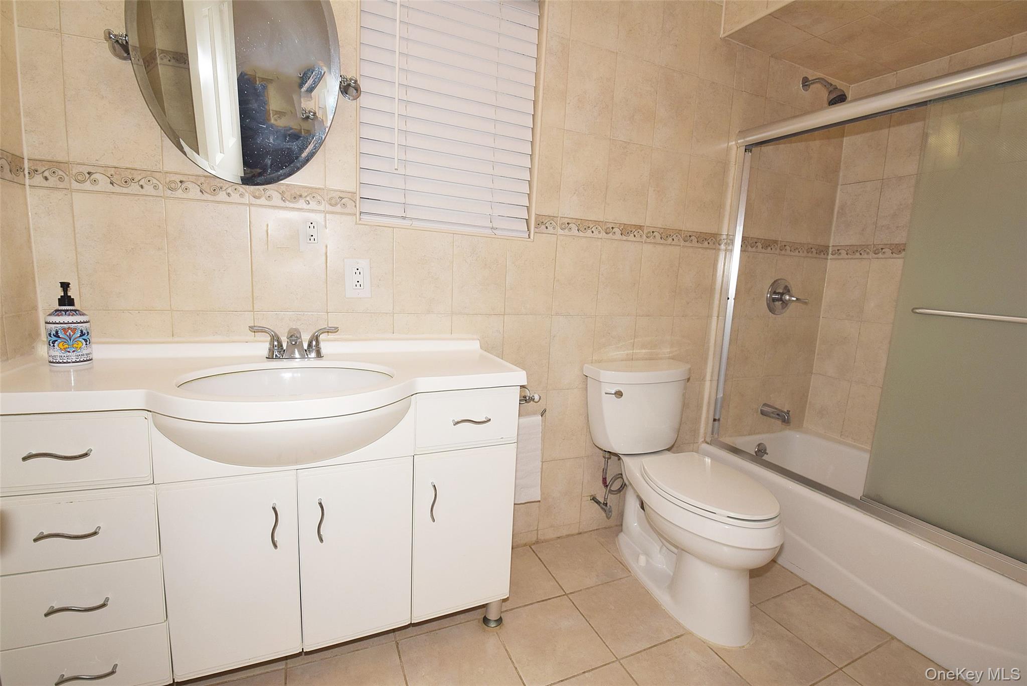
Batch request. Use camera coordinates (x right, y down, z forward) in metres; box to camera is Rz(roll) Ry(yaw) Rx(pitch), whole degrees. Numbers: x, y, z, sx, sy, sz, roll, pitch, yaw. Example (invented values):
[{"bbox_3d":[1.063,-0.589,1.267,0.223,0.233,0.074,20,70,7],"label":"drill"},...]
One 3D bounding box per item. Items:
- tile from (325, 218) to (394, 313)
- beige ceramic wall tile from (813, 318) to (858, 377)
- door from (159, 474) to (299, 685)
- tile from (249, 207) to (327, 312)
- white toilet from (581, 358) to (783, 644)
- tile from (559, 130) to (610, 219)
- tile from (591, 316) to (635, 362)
[{"bbox_3d":[-0.501,-0.256,1.407,0.202,0.307,0.010,-1,9,-22],"label":"tile"},{"bbox_3d":[1.706,0.032,2.256,0.010,0.307,0.200,-1,9,-22],"label":"beige ceramic wall tile"},{"bbox_3d":[-0.665,0.552,1.028,0.280,0.508,0.020,-1,10,-22],"label":"door"},{"bbox_3d":[-0.688,-0.250,1.322,0.200,0.303,0.010,-1,9,-22],"label":"tile"},{"bbox_3d":[0.630,0.521,1.609,0.470,0.785,0.700,-1,10,-24],"label":"white toilet"},{"bbox_3d":[0.271,-0.631,1.640,0.200,0.303,0.010,-1,9,-22],"label":"tile"},{"bbox_3d":[0.425,0.039,1.817,0.200,0.303,0.010,-1,9,-22],"label":"tile"}]

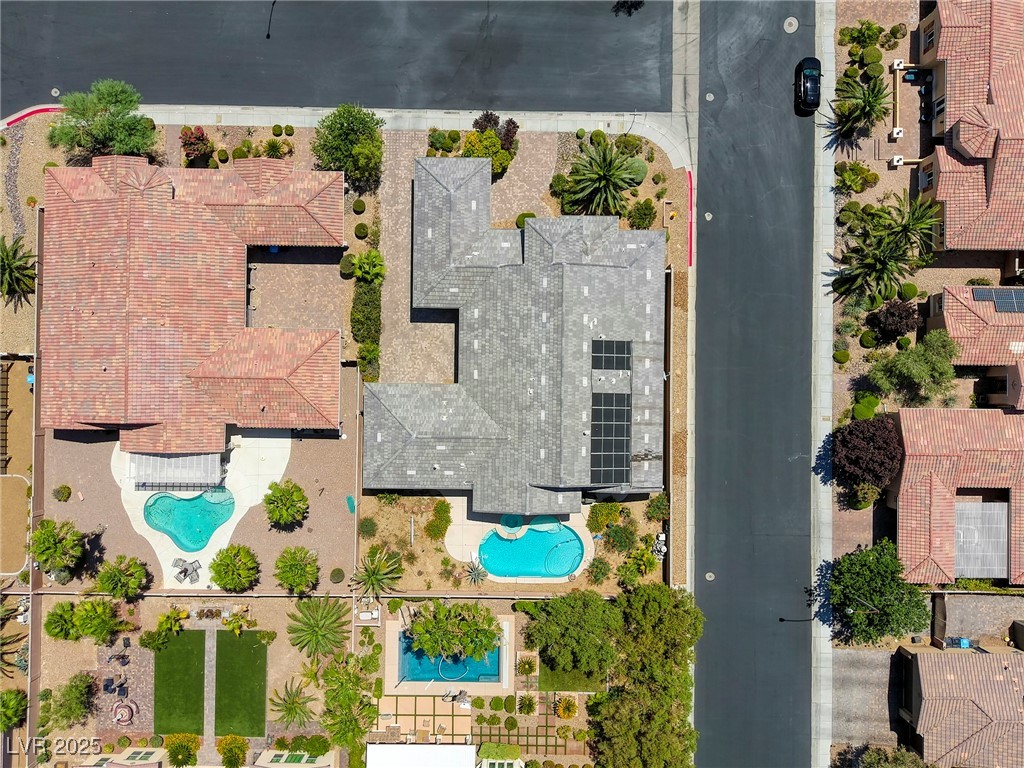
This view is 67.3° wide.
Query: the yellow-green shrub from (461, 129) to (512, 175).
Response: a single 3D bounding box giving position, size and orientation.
[{"bbox_3d":[-2.300,-20.900,69.400,4.500,2.300,3.900,0,90,0],"label":"yellow-green shrub"}]

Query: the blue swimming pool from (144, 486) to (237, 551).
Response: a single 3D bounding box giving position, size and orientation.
[{"bbox_3d":[-29.140,12.290,69.900,8.200,1.000,5.800,0,90,0],"label":"blue swimming pool"}]

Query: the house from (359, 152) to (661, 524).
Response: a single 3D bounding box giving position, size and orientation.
[{"bbox_3d":[0.240,-4.130,66.350,26.000,6.300,30.700,0,90,0],"label":"house"}]

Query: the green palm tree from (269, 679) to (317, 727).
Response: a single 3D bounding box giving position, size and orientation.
[{"bbox_3d":[-19.450,28.330,68.400,4.200,2.200,4.200,0,90,0],"label":"green palm tree"}]

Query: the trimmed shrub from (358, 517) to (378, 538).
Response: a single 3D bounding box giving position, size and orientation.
[{"bbox_3d":[-12.773,12.841,68.529,1.740,1.300,1.880,0,91,0],"label":"trimmed shrub"}]

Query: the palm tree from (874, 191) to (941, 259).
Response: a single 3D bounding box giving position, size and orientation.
[{"bbox_3d":[33.450,-13.550,66.050,5.220,4.910,5.740,0,90,0],"label":"palm tree"}]

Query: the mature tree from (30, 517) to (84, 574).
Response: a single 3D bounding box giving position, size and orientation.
[{"bbox_3d":[-37.560,13.440,65.430,4.310,6.130,4.610,0,90,0],"label":"mature tree"}]

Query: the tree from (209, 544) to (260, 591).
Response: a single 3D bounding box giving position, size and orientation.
[{"bbox_3d":[-23.870,15.870,66.710,4.300,3.580,4.130,0,90,0],"label":"tree"}]

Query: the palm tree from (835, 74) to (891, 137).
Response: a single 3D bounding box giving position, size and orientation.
[{"bbox_3d":[30.050,-23.810,66.350,4.980,4.290,4.700,0,90,0],"label":"palm tree"}]

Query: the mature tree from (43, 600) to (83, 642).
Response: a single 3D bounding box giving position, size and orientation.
[{"bbox_3d":[-39.514,20.841,67.897,3.140,2.600,3.420,0,91,0],"label":"mature tree"}]

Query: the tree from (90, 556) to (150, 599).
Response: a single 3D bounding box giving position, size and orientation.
[{"bbox_3d":[-34.210,16.910,67.650,4.500,3.700,4.000,0,90,0],"label":"tree"}]

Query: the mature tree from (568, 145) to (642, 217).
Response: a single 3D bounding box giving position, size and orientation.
[{"bbox_3d":[7.820,-17.630,66.660,6.250,3.680,6.220,0,90,0],"label":"mature tree"}]

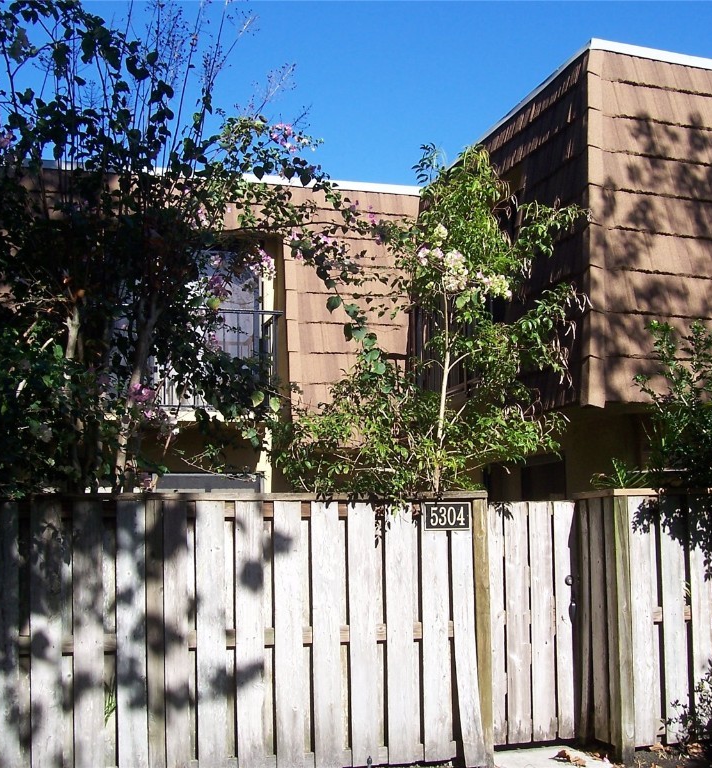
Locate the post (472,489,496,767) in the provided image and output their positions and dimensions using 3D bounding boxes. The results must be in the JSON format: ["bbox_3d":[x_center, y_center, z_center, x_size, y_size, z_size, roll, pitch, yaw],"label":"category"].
[{"bbox_3d":[0.798,1.534,6.350,0.095,1.661,0.095,1,-8,-14],"label":"post"}]

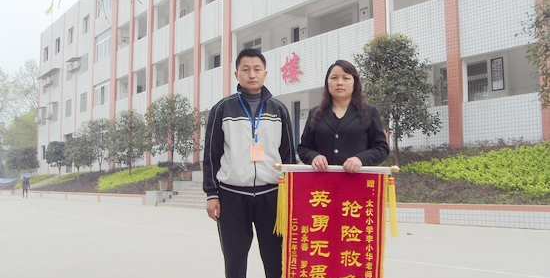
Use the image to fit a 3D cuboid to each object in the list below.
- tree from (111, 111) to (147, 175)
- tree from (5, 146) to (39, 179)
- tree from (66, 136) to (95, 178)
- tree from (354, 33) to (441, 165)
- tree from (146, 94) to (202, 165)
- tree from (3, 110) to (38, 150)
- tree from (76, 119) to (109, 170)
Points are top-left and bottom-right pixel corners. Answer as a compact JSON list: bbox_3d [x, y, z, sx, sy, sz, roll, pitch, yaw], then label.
[{"bbox_3d":[-8.462,0.167,36.146,2.150,3.803,2.150,0,-4,0],"label":"tree"},{"bbox_3d":[-22.265,2.135,54.617,2.900,3.042,2.700,0,-4,0],"label":"tree"},{"bbox_3d":[-12.974,1.247,41.314,2.000,2.970,2.000,0,-4,0],"label":"tree"},{"bbox_3d":[3.772,-1.230,19.260,2.650,4.168,2.600,0,-4,0],"label":"tree"},{"bbox_3d":[-5.374,-0.406,32.755,2.900,4.035,2.800,0,-4,0],"label":"tree"},{"bbox_3d":[-31.239,0.842,76.346,5.500,9.017,5.500,0,-4,0],"label":"tree"},{"bbox_3d":[-12.184,0.355,42.642,2.500,3.692,2.500,0,-4,0],"label":"tree"}]

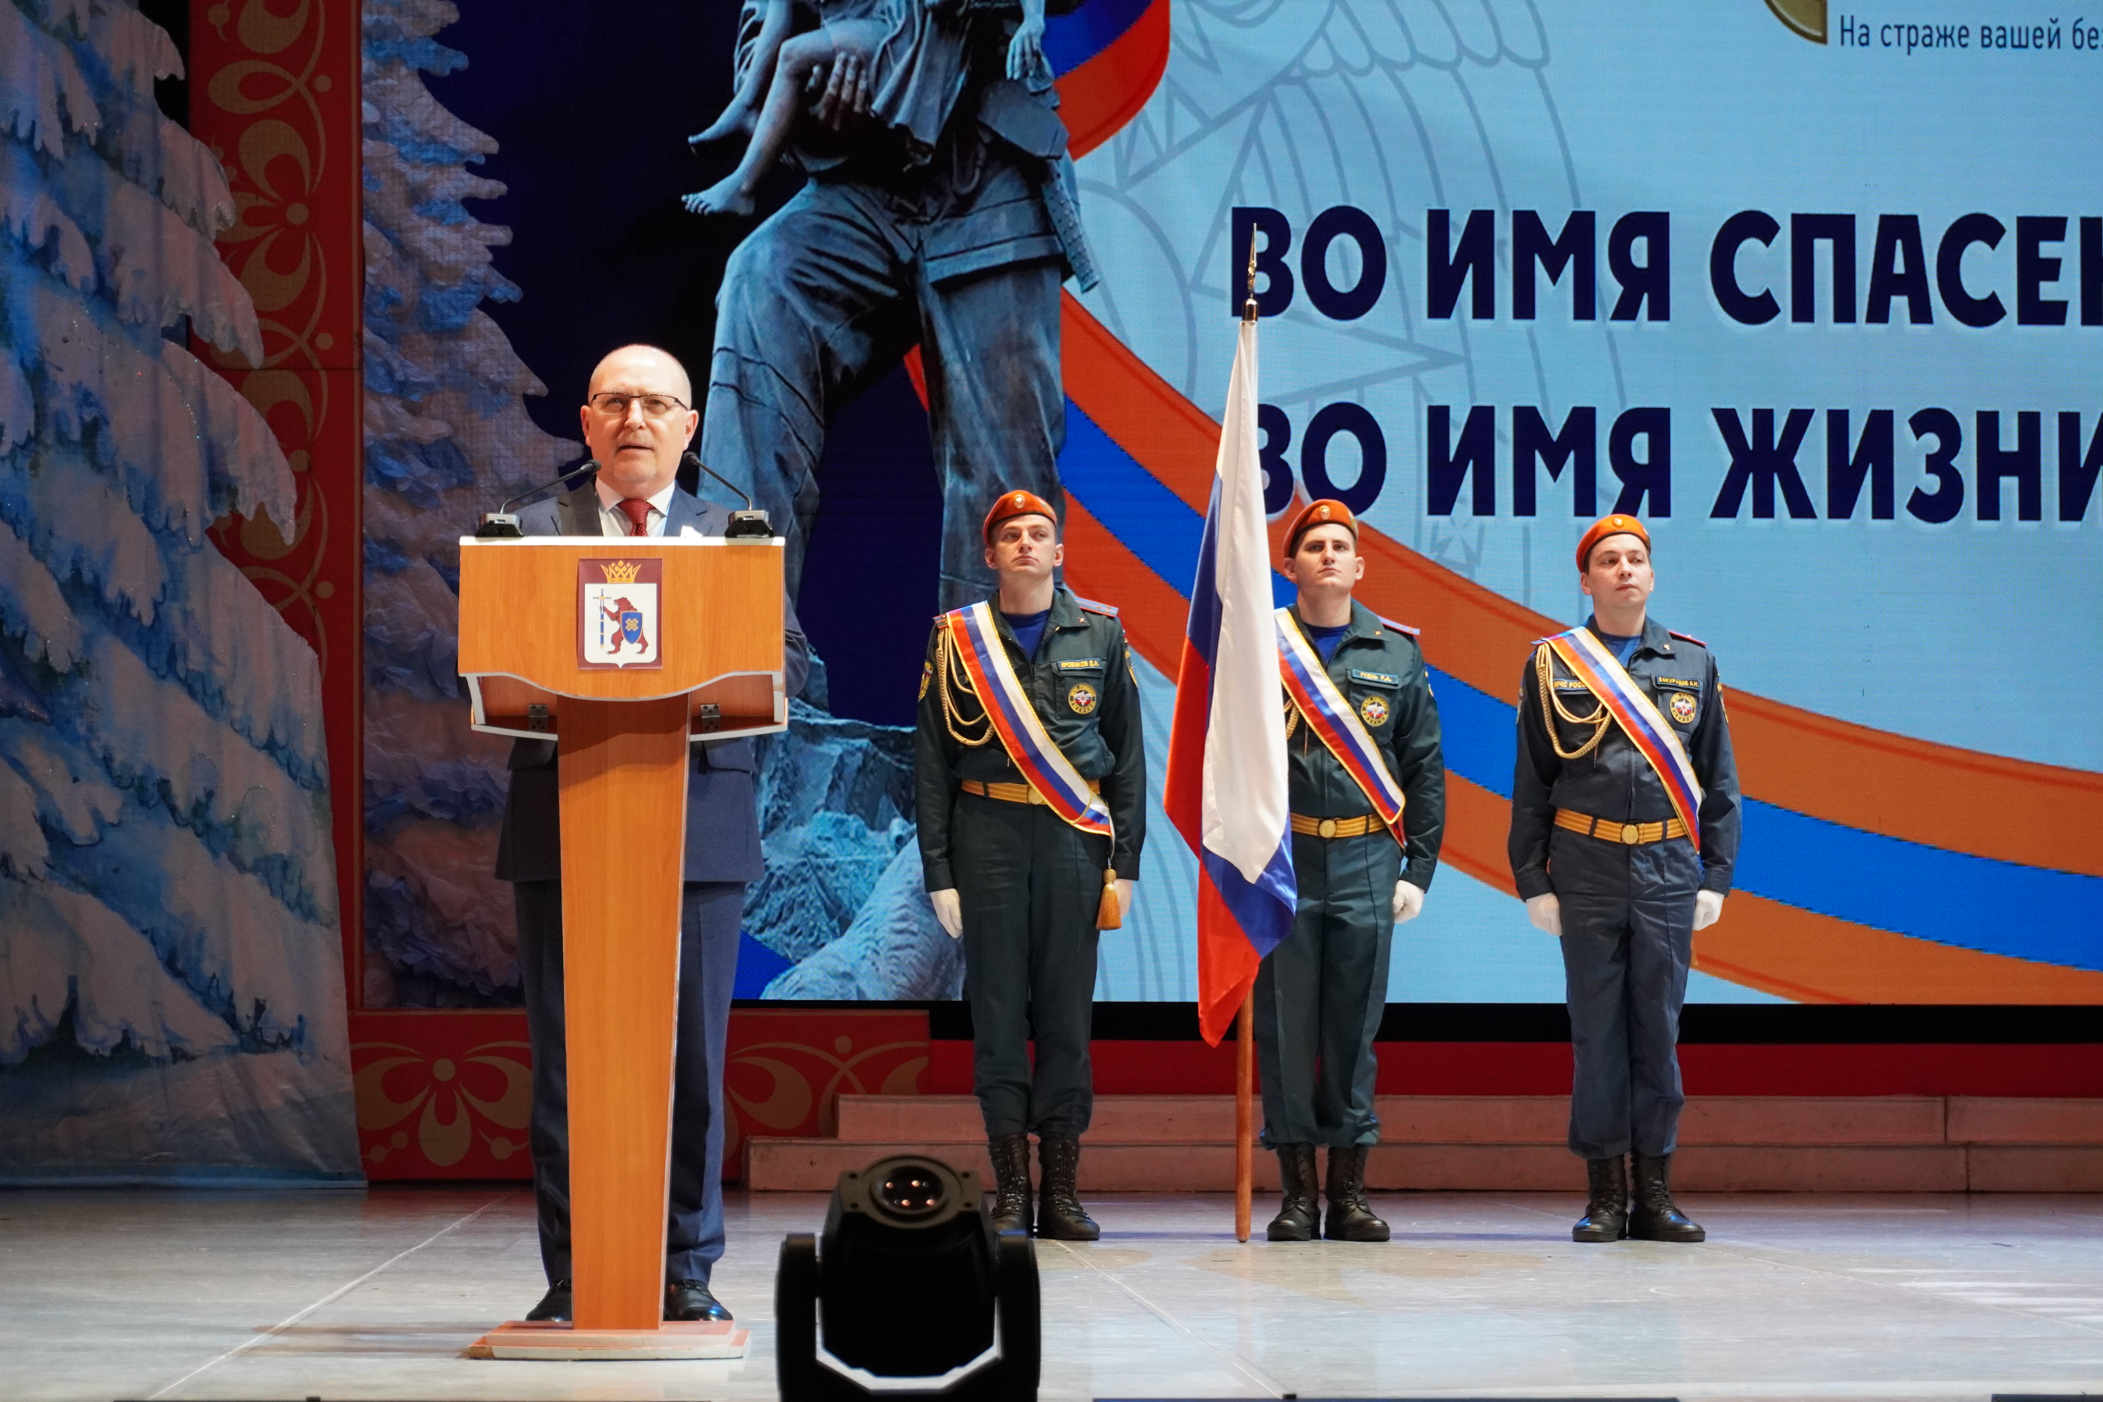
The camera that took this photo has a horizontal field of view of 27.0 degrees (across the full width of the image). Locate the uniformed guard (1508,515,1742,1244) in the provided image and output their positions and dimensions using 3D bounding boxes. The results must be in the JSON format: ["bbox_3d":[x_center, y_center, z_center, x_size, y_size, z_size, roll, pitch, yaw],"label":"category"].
[{"bbox_3d":[1.433,0.433,10.927,0.588,1.803,0.340,0,-4,-3],"label":"uniformed guard"}]

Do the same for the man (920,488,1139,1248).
[{"bbox_3d":[-0.051,0.400,10.954,0.584,1.863,0.340,0,-4,-3],"label":"man"}]

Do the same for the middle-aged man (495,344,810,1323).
[{"bbox_3d":[-0.714,0.221,7.715,0.574,1.735,0.480,0,-4,-3],"label":"middle-aged man"}]

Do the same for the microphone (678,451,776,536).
[{"bbox_3d":[-0.523,-0.329,7.085,0.151,0.151,0.220,2,-4,-17],"label":"microphone"}]

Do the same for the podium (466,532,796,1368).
[{"bbox_3d":[-0.686,0.398,7.082,0.513,1.289,0.520,0,-4,-3],"label":"podium"}]

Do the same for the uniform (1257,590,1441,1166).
[{"bbox_3d":[0.697,0.434,10.985,0.584,1.376,0.290,0,-4,-3],"label":"uniform"}]

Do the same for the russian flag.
[{"bbox_3d":[0.438,-0.054,10.706,0.327,1.789,0.220,0,-4,-3],"label":"russian flag"}]

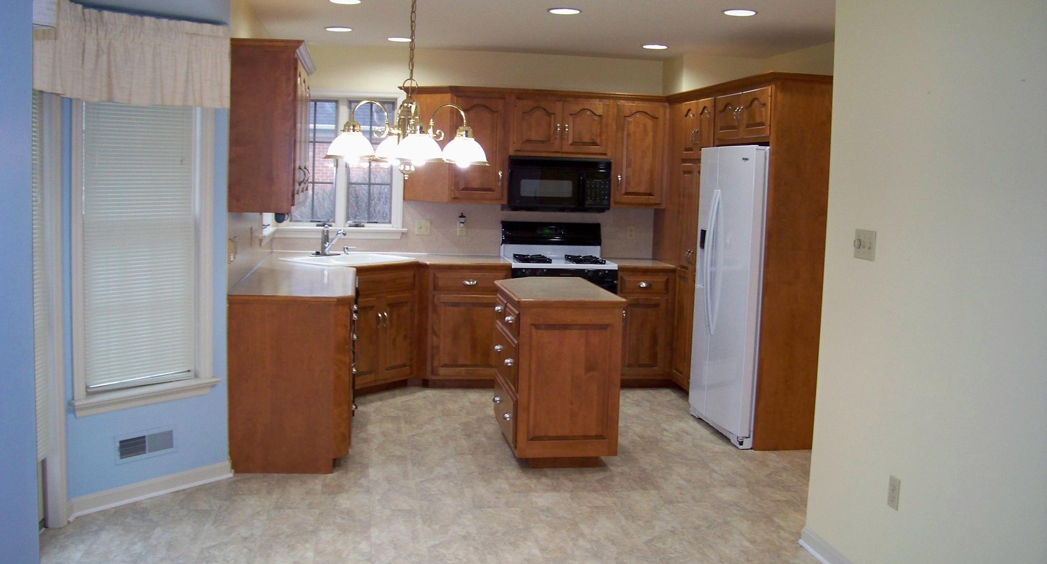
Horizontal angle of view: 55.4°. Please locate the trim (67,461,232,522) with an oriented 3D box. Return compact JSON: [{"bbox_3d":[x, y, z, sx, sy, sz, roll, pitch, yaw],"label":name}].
[{"bbox_3d":[-1.683,0.950,4.610,0.028,0.083,0.840,6,8,36],"label":"trim"}]

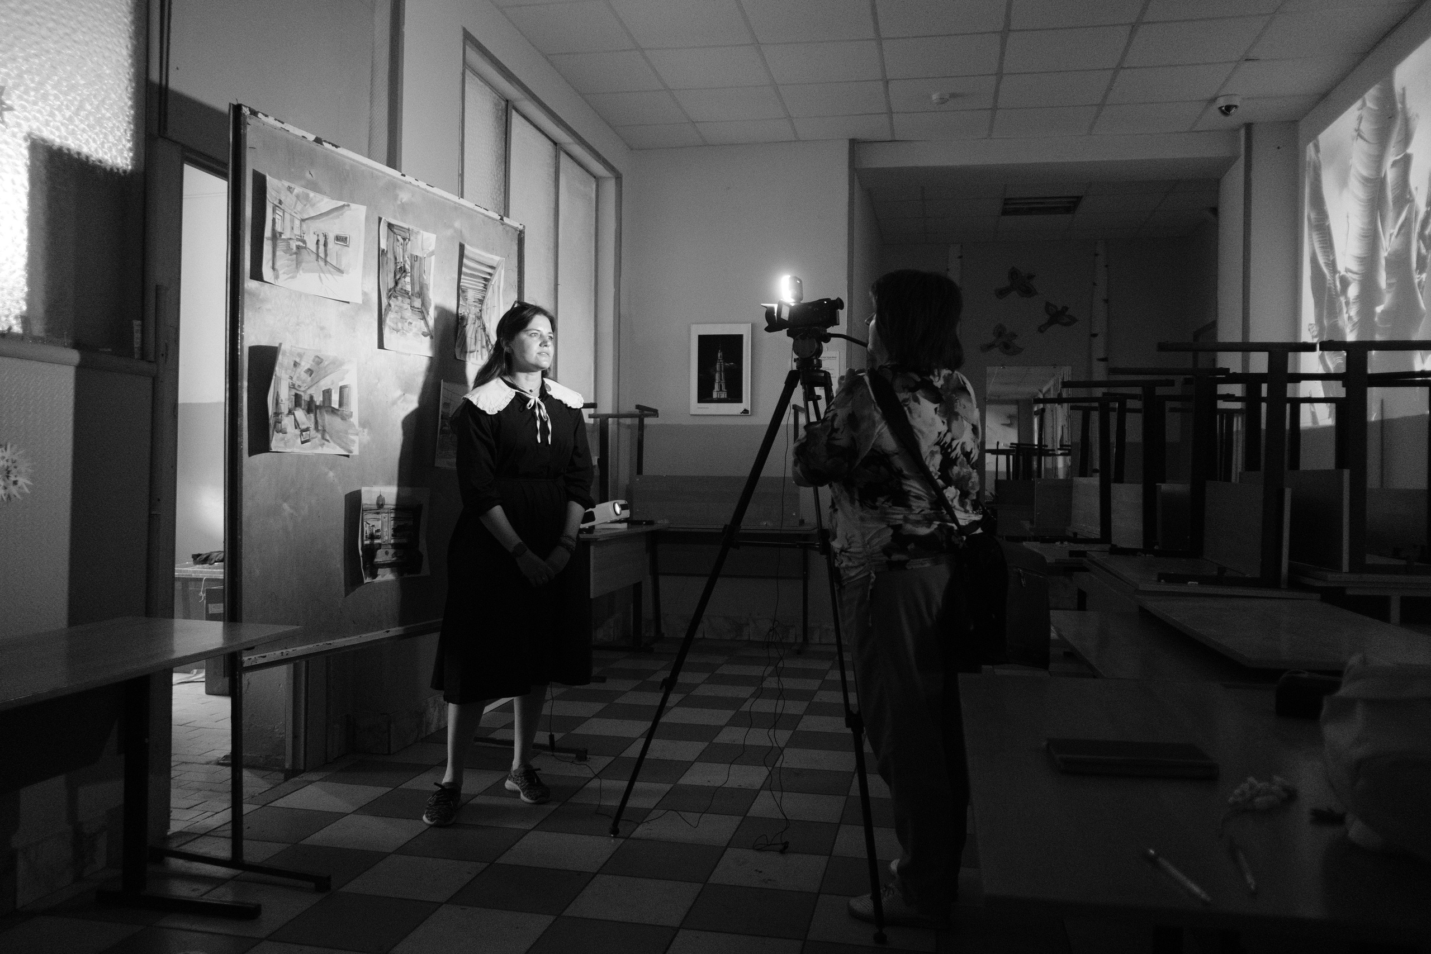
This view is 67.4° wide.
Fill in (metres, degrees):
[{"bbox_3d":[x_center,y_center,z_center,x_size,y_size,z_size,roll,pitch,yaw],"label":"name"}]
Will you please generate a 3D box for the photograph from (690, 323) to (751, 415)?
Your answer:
[{"bbox_3d":[0.041,-0.717,7.137,0.408,0.607,0.025,1,0,12],"label":"photograph"}]

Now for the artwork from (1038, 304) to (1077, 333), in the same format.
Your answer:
[{"bbox_3d":[3.097,-1.439,9.699,0.350,0.263,0.020,1,0,12],"label":"artwork"}]

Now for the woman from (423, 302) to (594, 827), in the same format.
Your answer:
[{"bbox_3d":[-0.669,0.244,3.460,0.500,1.630,0.410,1,0,-30],"label":"woman"}]

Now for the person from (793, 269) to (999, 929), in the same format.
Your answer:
[{"bbox_3d":[0.486,0.275,2.780,0.450,1.620,0.490,1,0,37],"label":"person"}]

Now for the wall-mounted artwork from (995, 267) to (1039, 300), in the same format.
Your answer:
[{"bbox_3d":[2.744,-1.760,9.775,0.374,0.295,0.020,1,0,12],"label":"wall-mounted artwork"}]

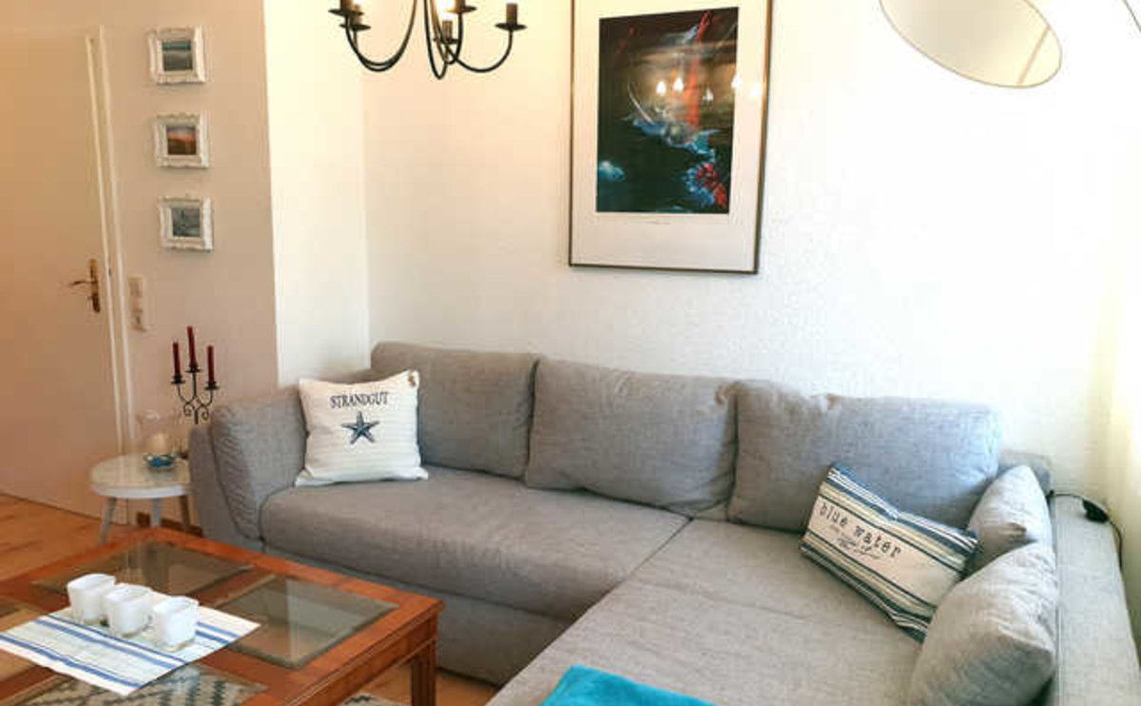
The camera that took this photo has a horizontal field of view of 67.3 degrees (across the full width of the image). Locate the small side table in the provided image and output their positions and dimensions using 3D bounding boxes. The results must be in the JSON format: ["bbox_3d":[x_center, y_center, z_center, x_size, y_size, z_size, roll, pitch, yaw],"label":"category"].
[{"bbox_3d":[-1.497,0.622,3.182,0.500,0.420,0.500,6,11,25],"label":"small side table"}]

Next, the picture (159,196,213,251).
[{"bbox_3d":[-1.456,-0.489,3.245,0.240,0.194,0.028,6,11,25],"label":"picture"}]

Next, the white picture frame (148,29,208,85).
[{"bbox_3d":[-1.440,-1.088,3.135,0.230,0.195,0.028,5,10,24],"label":"white picture frame"}]

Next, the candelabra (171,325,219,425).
[{"bbox_3d":[-1.388,0.154,3.173,0.245,0.510,0.110,6,11,25],"label":"candelabra"}]

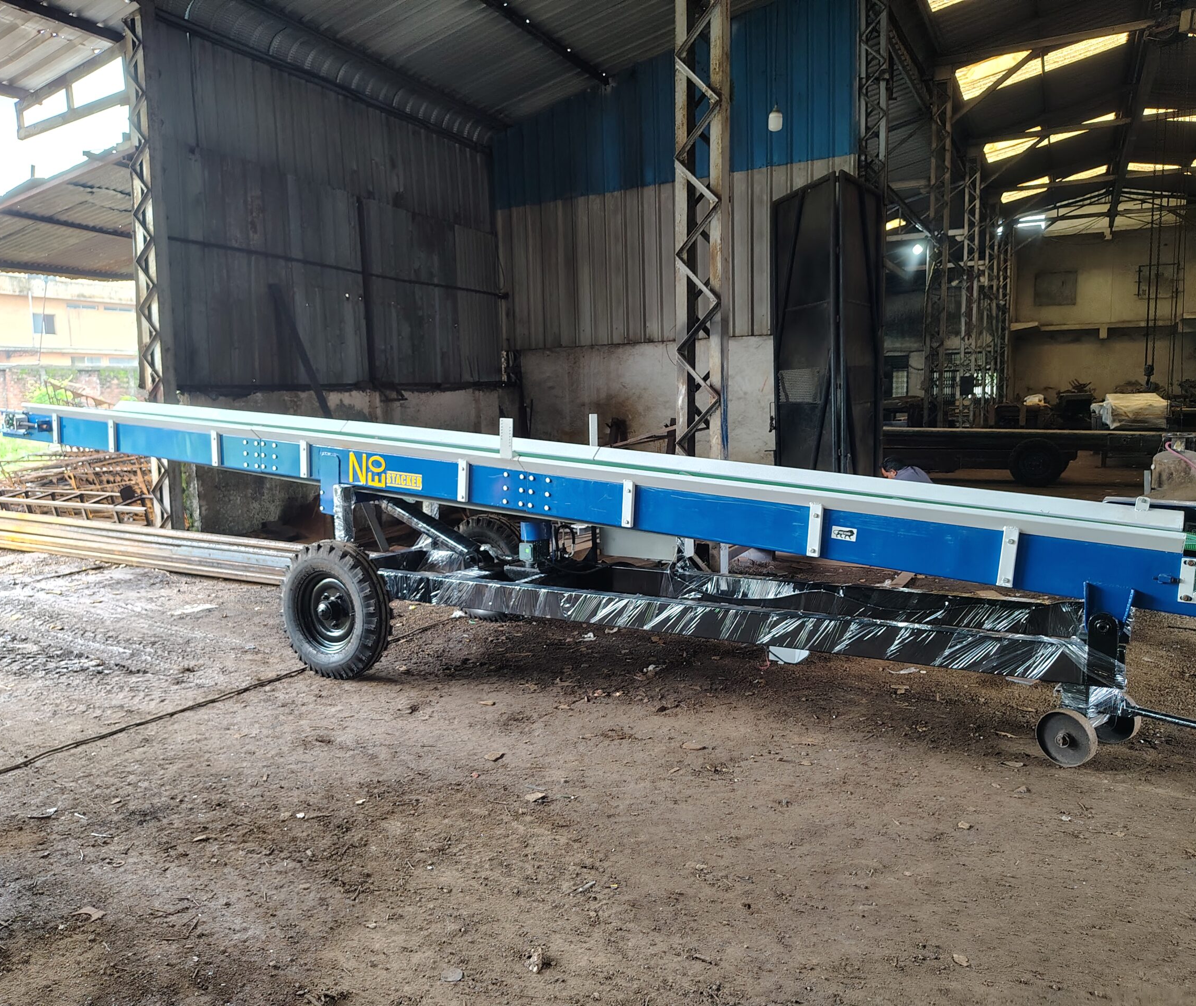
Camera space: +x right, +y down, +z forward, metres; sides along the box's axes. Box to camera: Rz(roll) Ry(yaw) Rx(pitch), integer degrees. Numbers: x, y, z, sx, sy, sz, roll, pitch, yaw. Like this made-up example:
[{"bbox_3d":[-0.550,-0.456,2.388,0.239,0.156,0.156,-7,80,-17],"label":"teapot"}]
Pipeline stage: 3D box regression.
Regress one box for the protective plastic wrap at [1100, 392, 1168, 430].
[{"bbox_3d":[10.793,-1.841,18.700,1.030,0.680,0.800,1,7,21],"label":"protective plastic wrap"}]

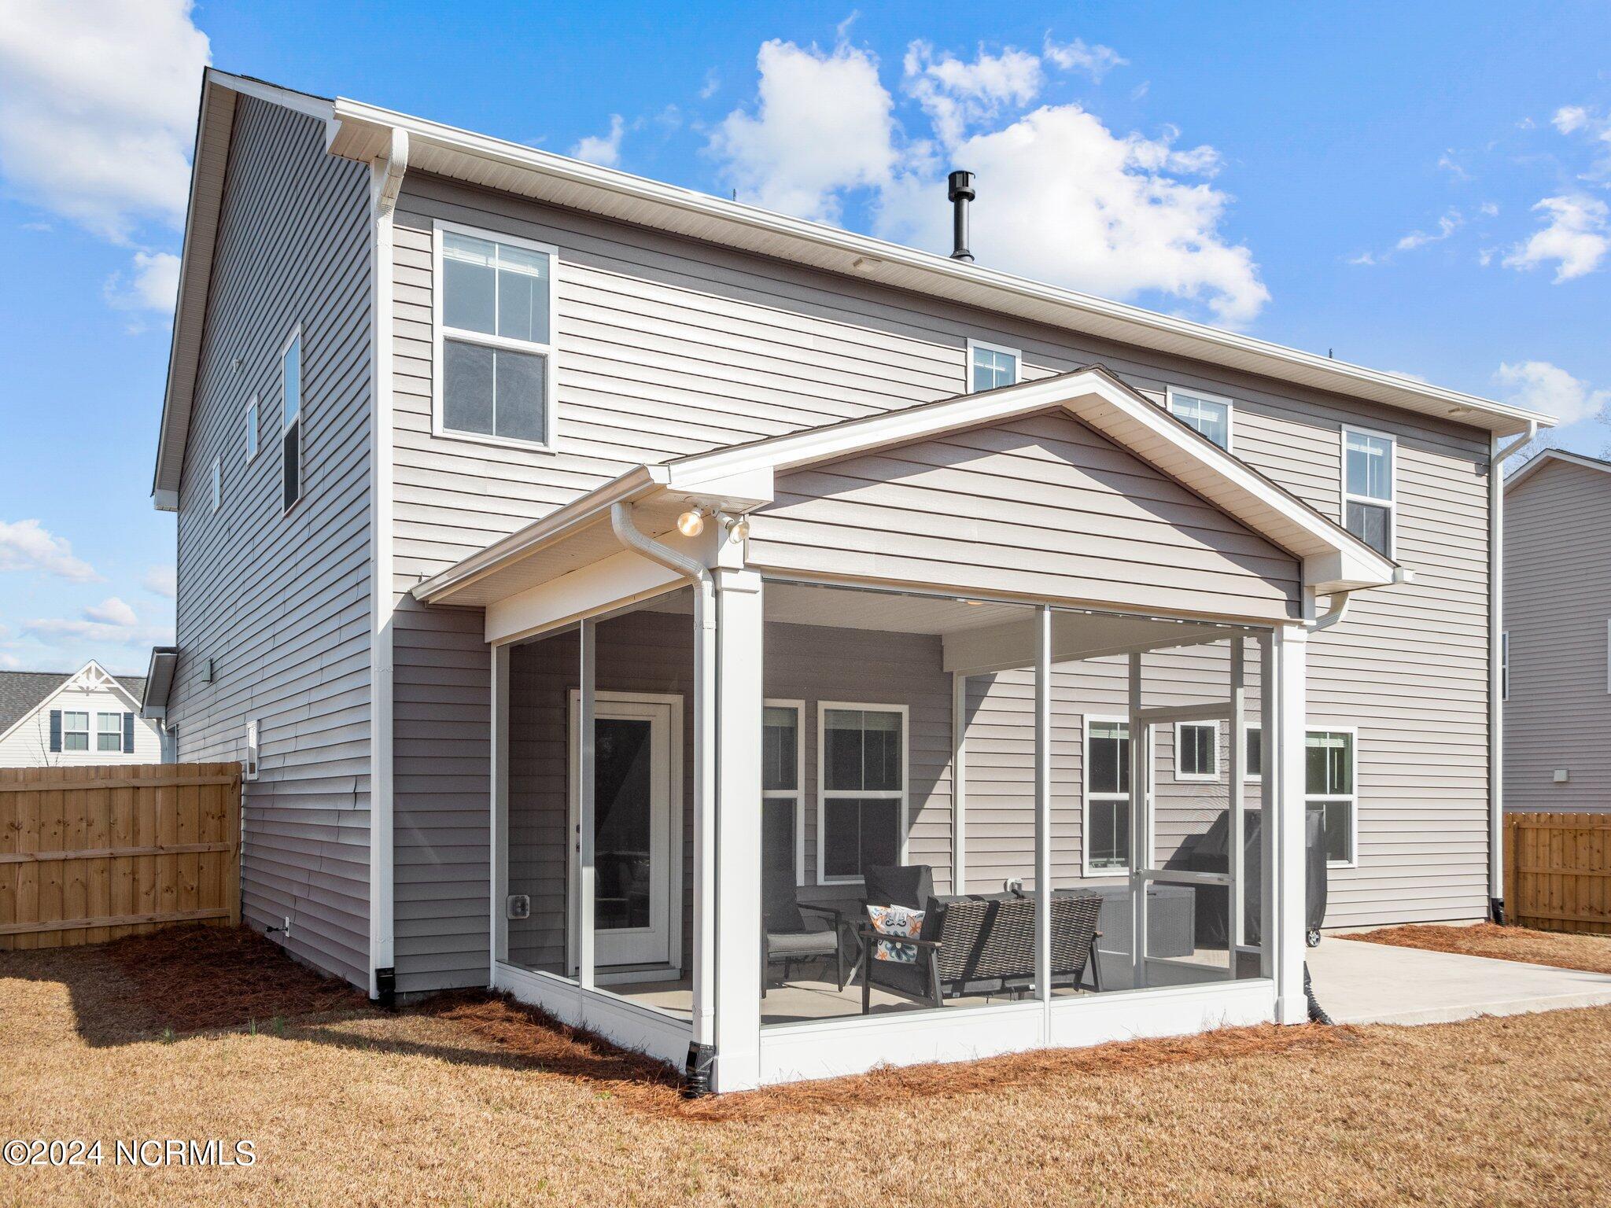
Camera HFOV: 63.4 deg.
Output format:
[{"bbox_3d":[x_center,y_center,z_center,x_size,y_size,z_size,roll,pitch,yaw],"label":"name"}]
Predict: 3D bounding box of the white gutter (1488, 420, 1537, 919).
[{"bbox_3d":[8.283,0.824,15.222,0.110,5.855,0.500,1,-2,-31],"label":"white gutter"}]

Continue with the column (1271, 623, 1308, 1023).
[{"bbox_3d":[3.134,1.447,8.575,0.225,2.586,0.225,1,-3,-31],"label":"column"}]

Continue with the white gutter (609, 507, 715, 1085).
[{"bbox_3d":[-0.681,0.910,6.299,0.530,2.735,0.100,1,-2,-31],"label":"white gutter"}]

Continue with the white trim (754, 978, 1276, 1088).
[{"bbox_3d":[1.386,2.425,7.527,3.805,0.290,0.080,4,-8,-30],"label":"white trim"}]

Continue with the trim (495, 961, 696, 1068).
[{"bbox_3d":[-1.357,2.472,8.015,0.080,0.250,3.340,4,-8,-31],"label":"trim"}]

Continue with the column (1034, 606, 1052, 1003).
[{"bbox_3d":[1.371,1.149,7.518,0.055,2.269,0.075,1,-3,-31],"label":"column"}]

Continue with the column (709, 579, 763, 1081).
[{"bbox_3d":[-0.376,1.134,6.524,0.225,2.566,0.225,1,-3,-31],"label":"column"}]

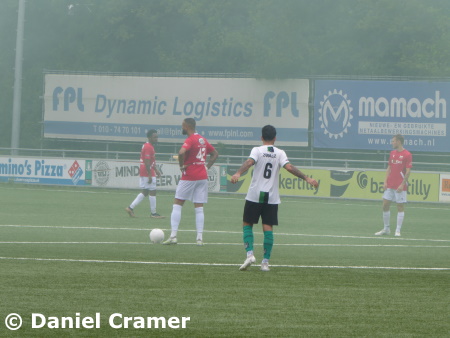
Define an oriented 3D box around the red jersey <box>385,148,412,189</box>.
[{"bbox_3d":[3.090,0.023,73.900,0.480,0.720,0.300,2,1,30],"label":"red jersey"}]

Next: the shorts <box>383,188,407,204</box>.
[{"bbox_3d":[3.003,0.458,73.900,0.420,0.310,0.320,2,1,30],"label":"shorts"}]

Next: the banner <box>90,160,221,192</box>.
[{"bbox_3d":[-2.060,0.197,122.950,0.060,0.770,6.050,1,1,-39],"label":"banner"}]

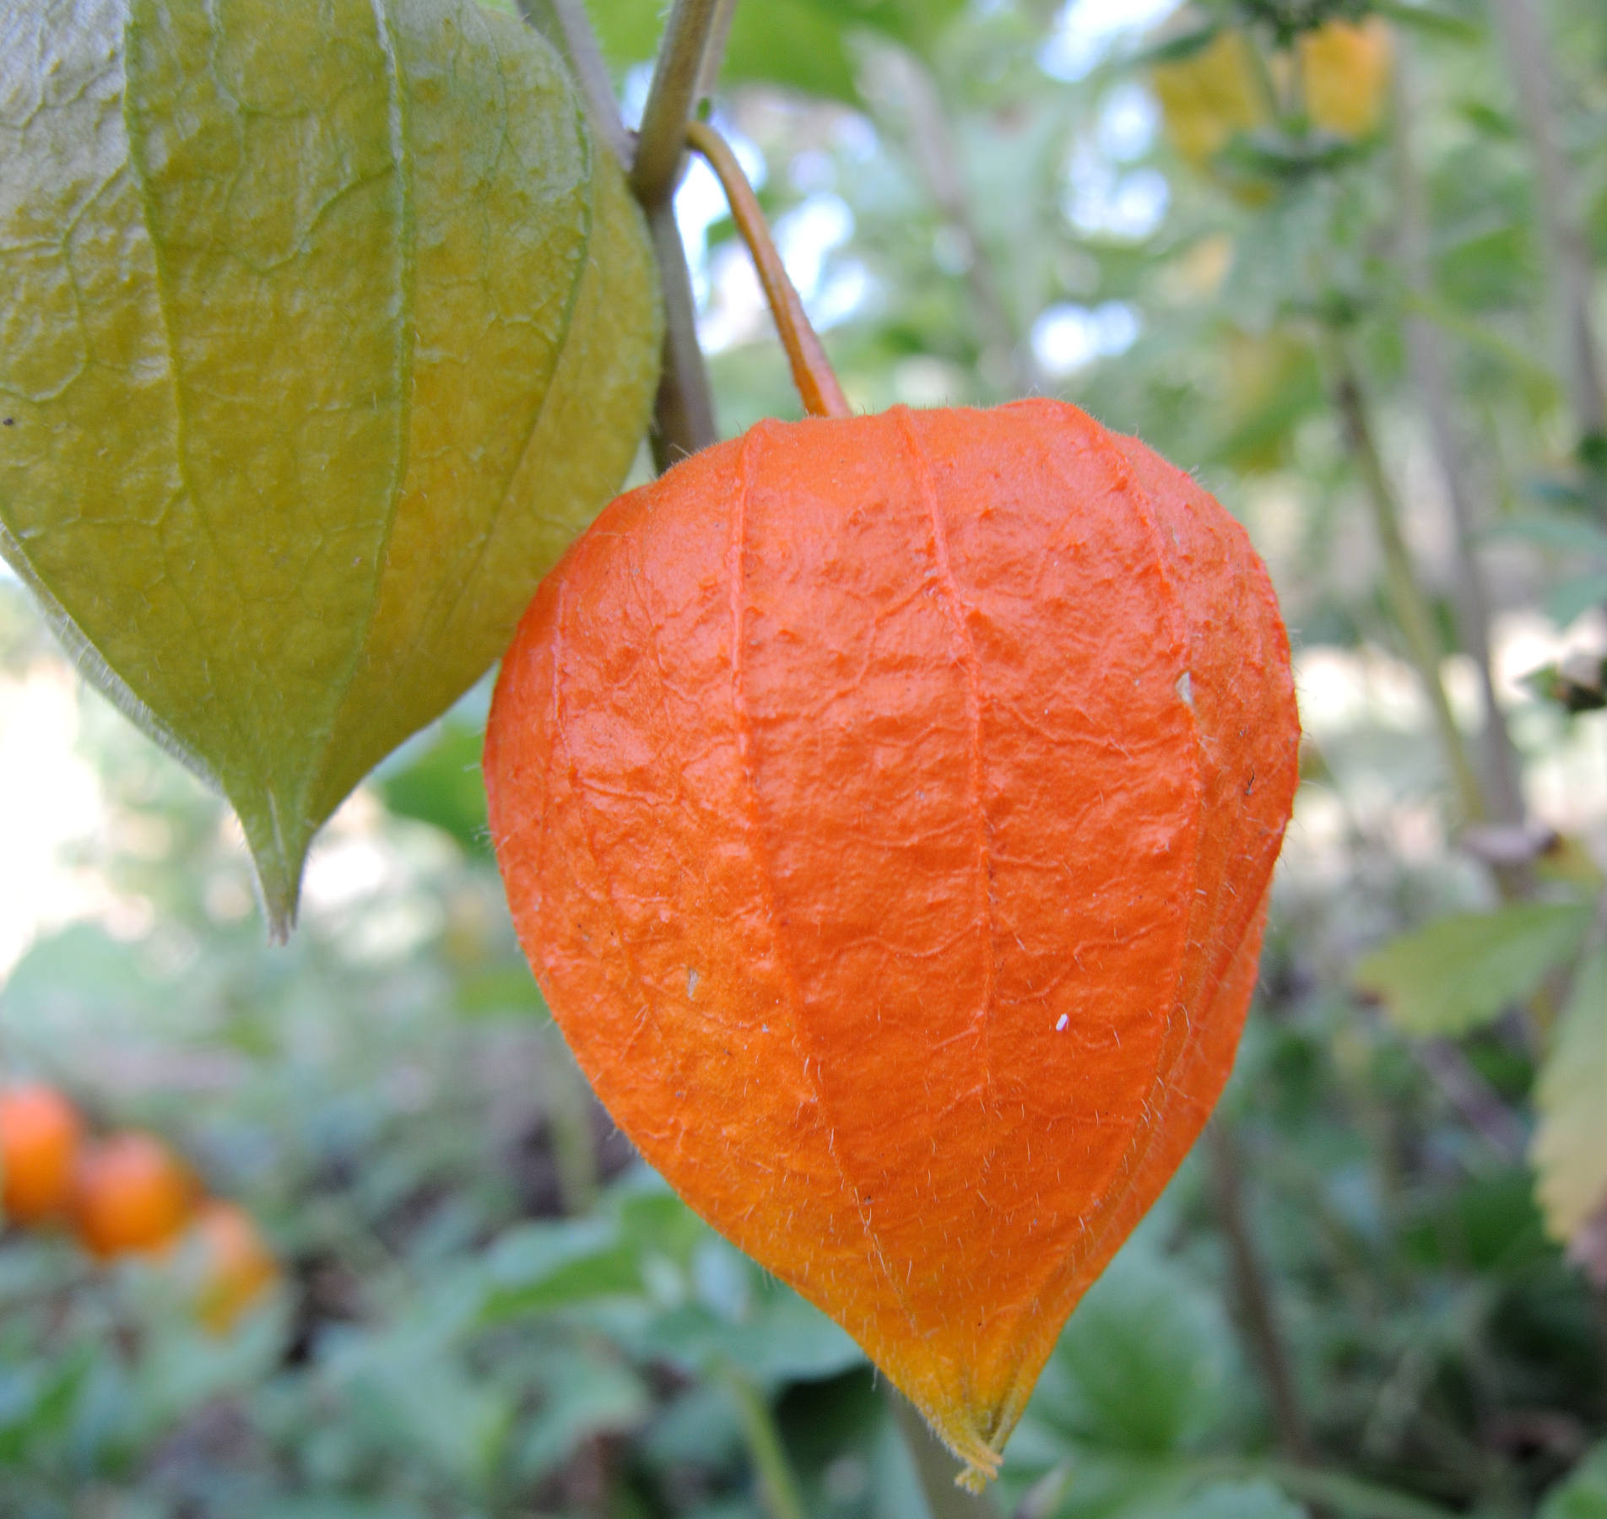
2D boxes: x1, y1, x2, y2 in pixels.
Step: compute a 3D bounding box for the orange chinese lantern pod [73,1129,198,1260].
[{"bbox_3d":[-0.265,0.174,0.650,0.043,0.051,0.043,-2,6,0],"label":"orange chinese lantern pod"}]

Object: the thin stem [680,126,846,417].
[{"bbox_3d":[-0.002,-0.031,0.105,0.004,0.021,0.004,-28,-3,0],"label":"thin stem"}]

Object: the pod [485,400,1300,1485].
[{"bbox_3d":[0.006,0.011,0.100,0.048,0.066,0.048,-5,3,0],"label":"pod"}]

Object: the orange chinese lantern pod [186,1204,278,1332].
[{"bbox_3d":[-0.224,0.199,0.640,0.038,0.050,0.038,-2,6,0],"label":"orange chinese lantern pod"}]

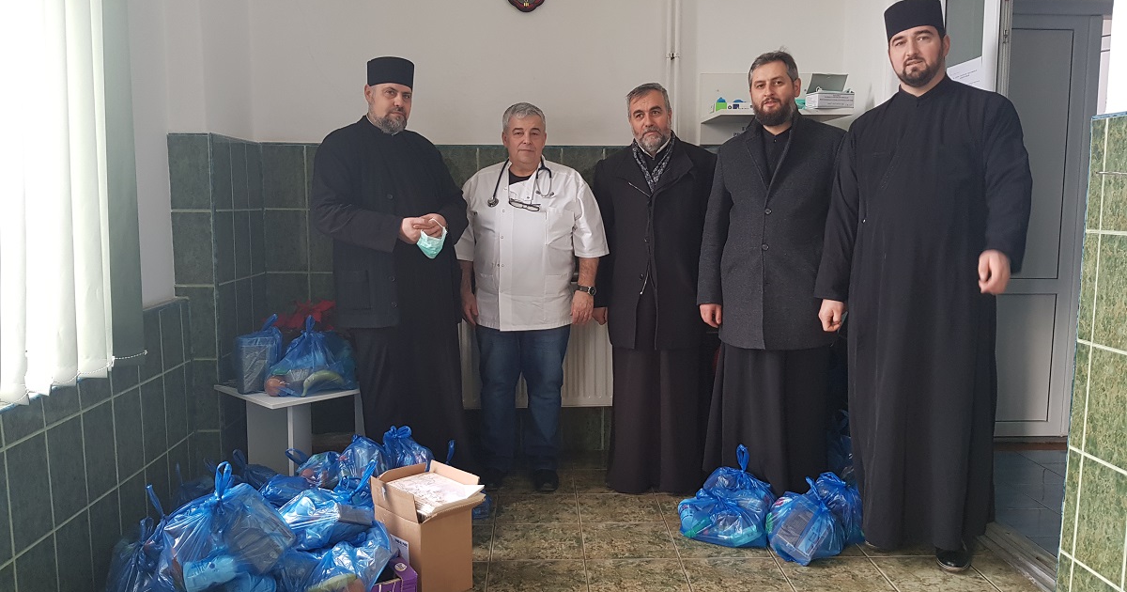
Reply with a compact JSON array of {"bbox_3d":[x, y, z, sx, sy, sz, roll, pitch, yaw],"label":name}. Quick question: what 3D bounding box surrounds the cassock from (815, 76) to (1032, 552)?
[{"bbox_3d":[1.288,0.076,3.037,0.690,1.680,0.440,2,7,20],"label":"cassock"}]

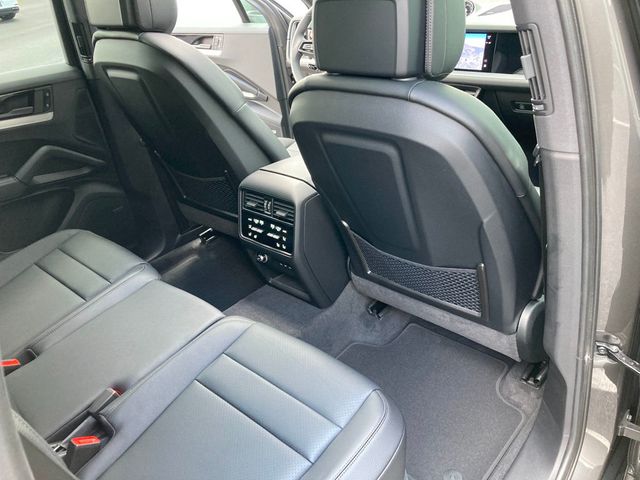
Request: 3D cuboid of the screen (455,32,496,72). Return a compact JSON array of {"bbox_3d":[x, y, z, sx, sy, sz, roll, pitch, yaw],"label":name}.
[{"bbox_3d":[0.429,-0.622,1.693,0.300,0.118,0.020,19,25,35],"label":"screen"}]

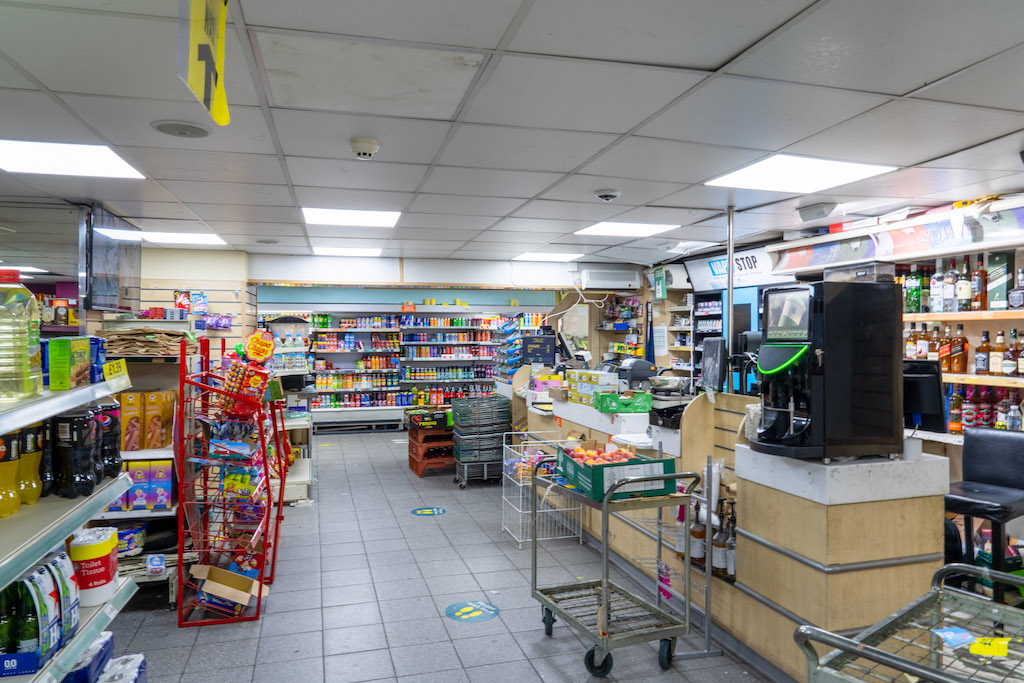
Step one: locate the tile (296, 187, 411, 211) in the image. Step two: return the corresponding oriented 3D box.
[{"bbox_3d":[-0.836,-0.756,3.632,0.597,0.022,0.597,0,1,-14],"label":"tile"}]

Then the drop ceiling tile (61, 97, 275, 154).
[{"bbox_3d":[-1.117,-0.735,2.315,0.595,0.025,0.595,0,1,-14],"label":"drop ceiling tile"}]

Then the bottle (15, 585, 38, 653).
[{"bbox_3d":[-1.205,0.690,1.700,0.061,0.229,0.061,0,1,-14],"label":"bottle"}]

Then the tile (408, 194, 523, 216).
[{"bbox_3d":[-0.254,-0.757,3.780,0.597,0.022,0.597,0,1,-14],"label":"tile"}]

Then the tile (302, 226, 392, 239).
[{"bbox_3d":[-1.132,-0.773,4.770,0.600,0.020,0.600,0,1,-14],"label":"tile"}]

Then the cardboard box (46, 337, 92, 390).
[{"bbox_3d":[-1.421,0.073,2.198,0.056,0.156,0.175,0,0,-14],"label":"cardboard box"}]

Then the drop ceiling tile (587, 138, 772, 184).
[{"bbox_3d":[0.627,-0.739,2.785,0.600,0.020,0.600,1,1,-14],"label":"drop ceiling tile"}]

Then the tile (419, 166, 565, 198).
[{"bbox_3d":[-0.105,-0.751,3.200,0.597,0.022,0.597,0,1,-14],"label":"tile"}]

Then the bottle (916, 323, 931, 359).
[{"bbox_3d":[2.591,0.041,4.300,0.080,0.300,0.080,0,1,-35],"label":"bottle"}]

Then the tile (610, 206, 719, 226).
[{"bbox_3d":[0.918,-0.757,4.070,0.595,0.025,0.595,0,1,-14],"label":"tile"}]

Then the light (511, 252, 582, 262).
[{"bbox_3d":[0.341,-0.811,6.470,0.600,0.030,0.600,0,1,-14],"label":"light"}]

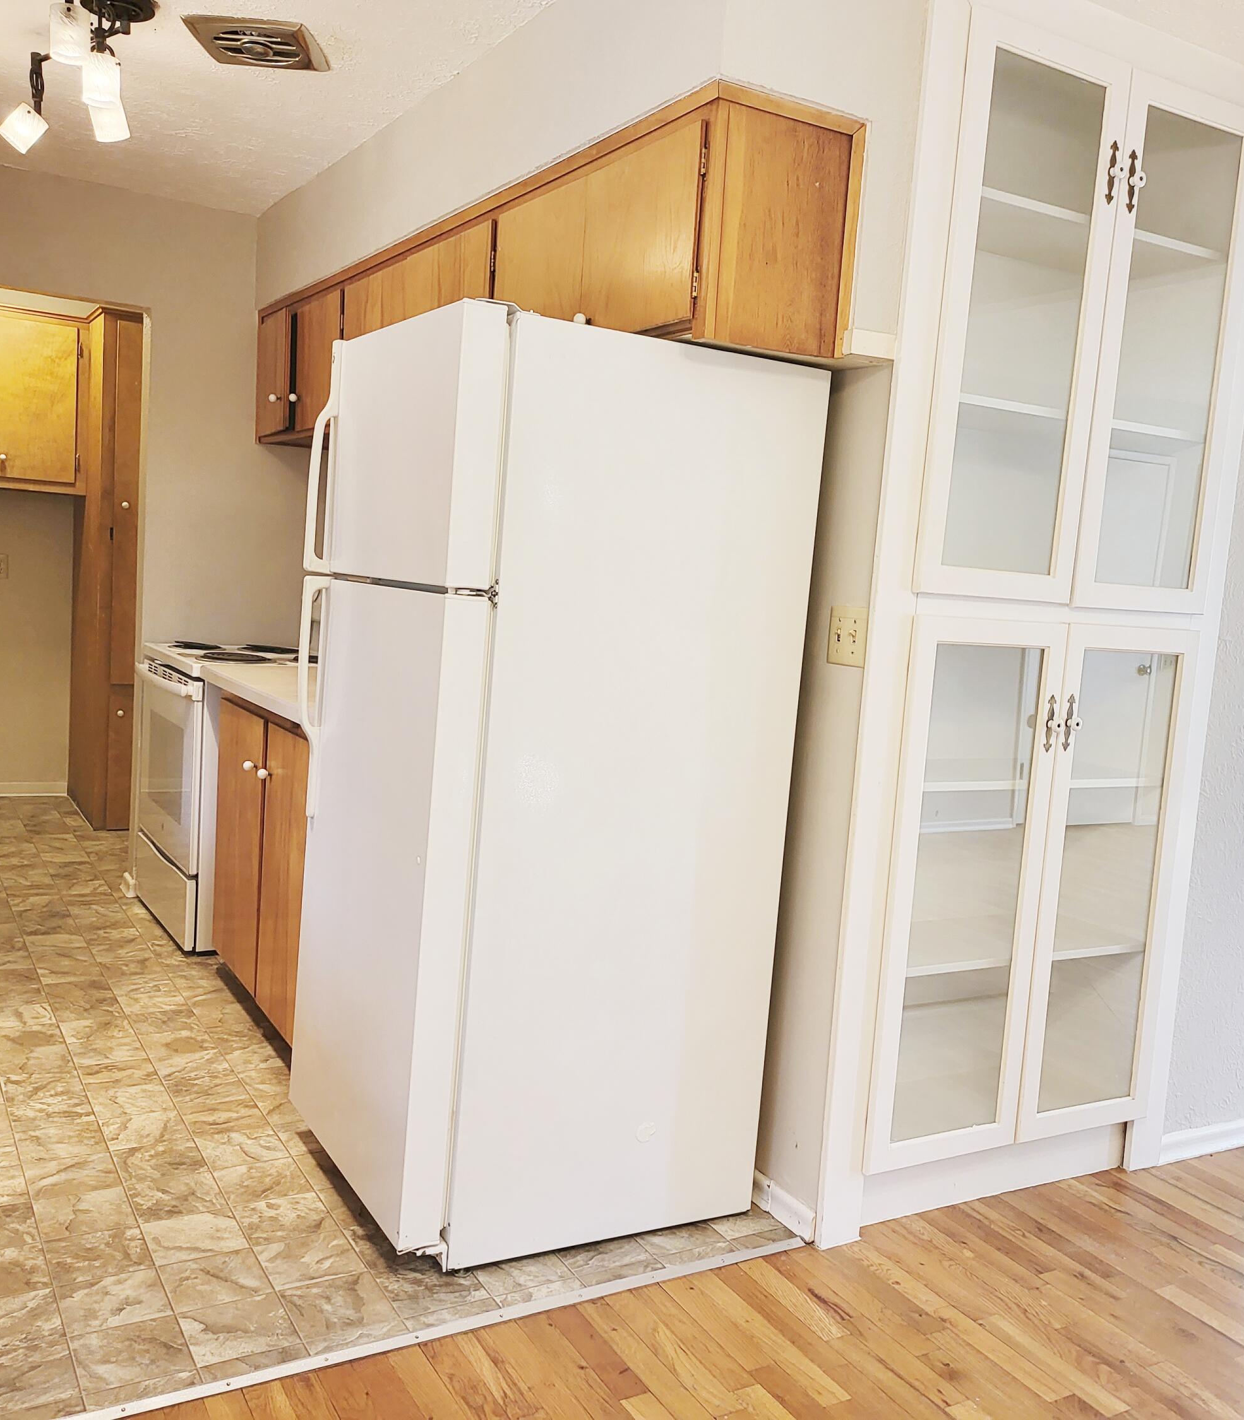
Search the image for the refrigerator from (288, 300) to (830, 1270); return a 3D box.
[{"bbox_3d":[-0.188,0.133,2.690,0.789,1.710,0.701,1,7,-29],"label":"refrigerator"}]

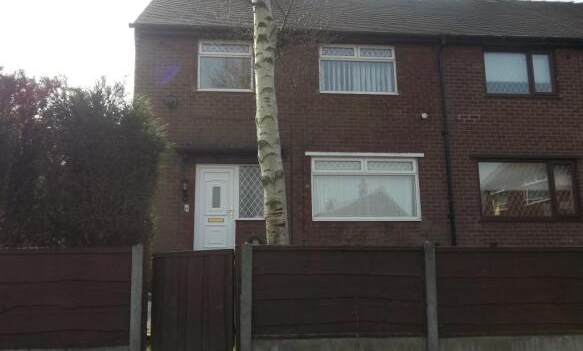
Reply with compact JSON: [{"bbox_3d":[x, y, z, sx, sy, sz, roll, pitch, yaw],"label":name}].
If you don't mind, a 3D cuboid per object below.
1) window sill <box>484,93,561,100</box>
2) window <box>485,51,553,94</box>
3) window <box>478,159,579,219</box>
[{"bbox_3d":[5.017,-1.696,9.797,1.710,0.091,0.120,0,-9,-5],"label":"window sill"},{"bbox_3d":[4.988,-2.219,9.933,1.611,0.996,0.100,0,-9,-5],"label":"window"},{"bbox_3d":[4.982,0.301,9.511,2.192,1.237,0.100,0,-9,-5],"label":"window"}]

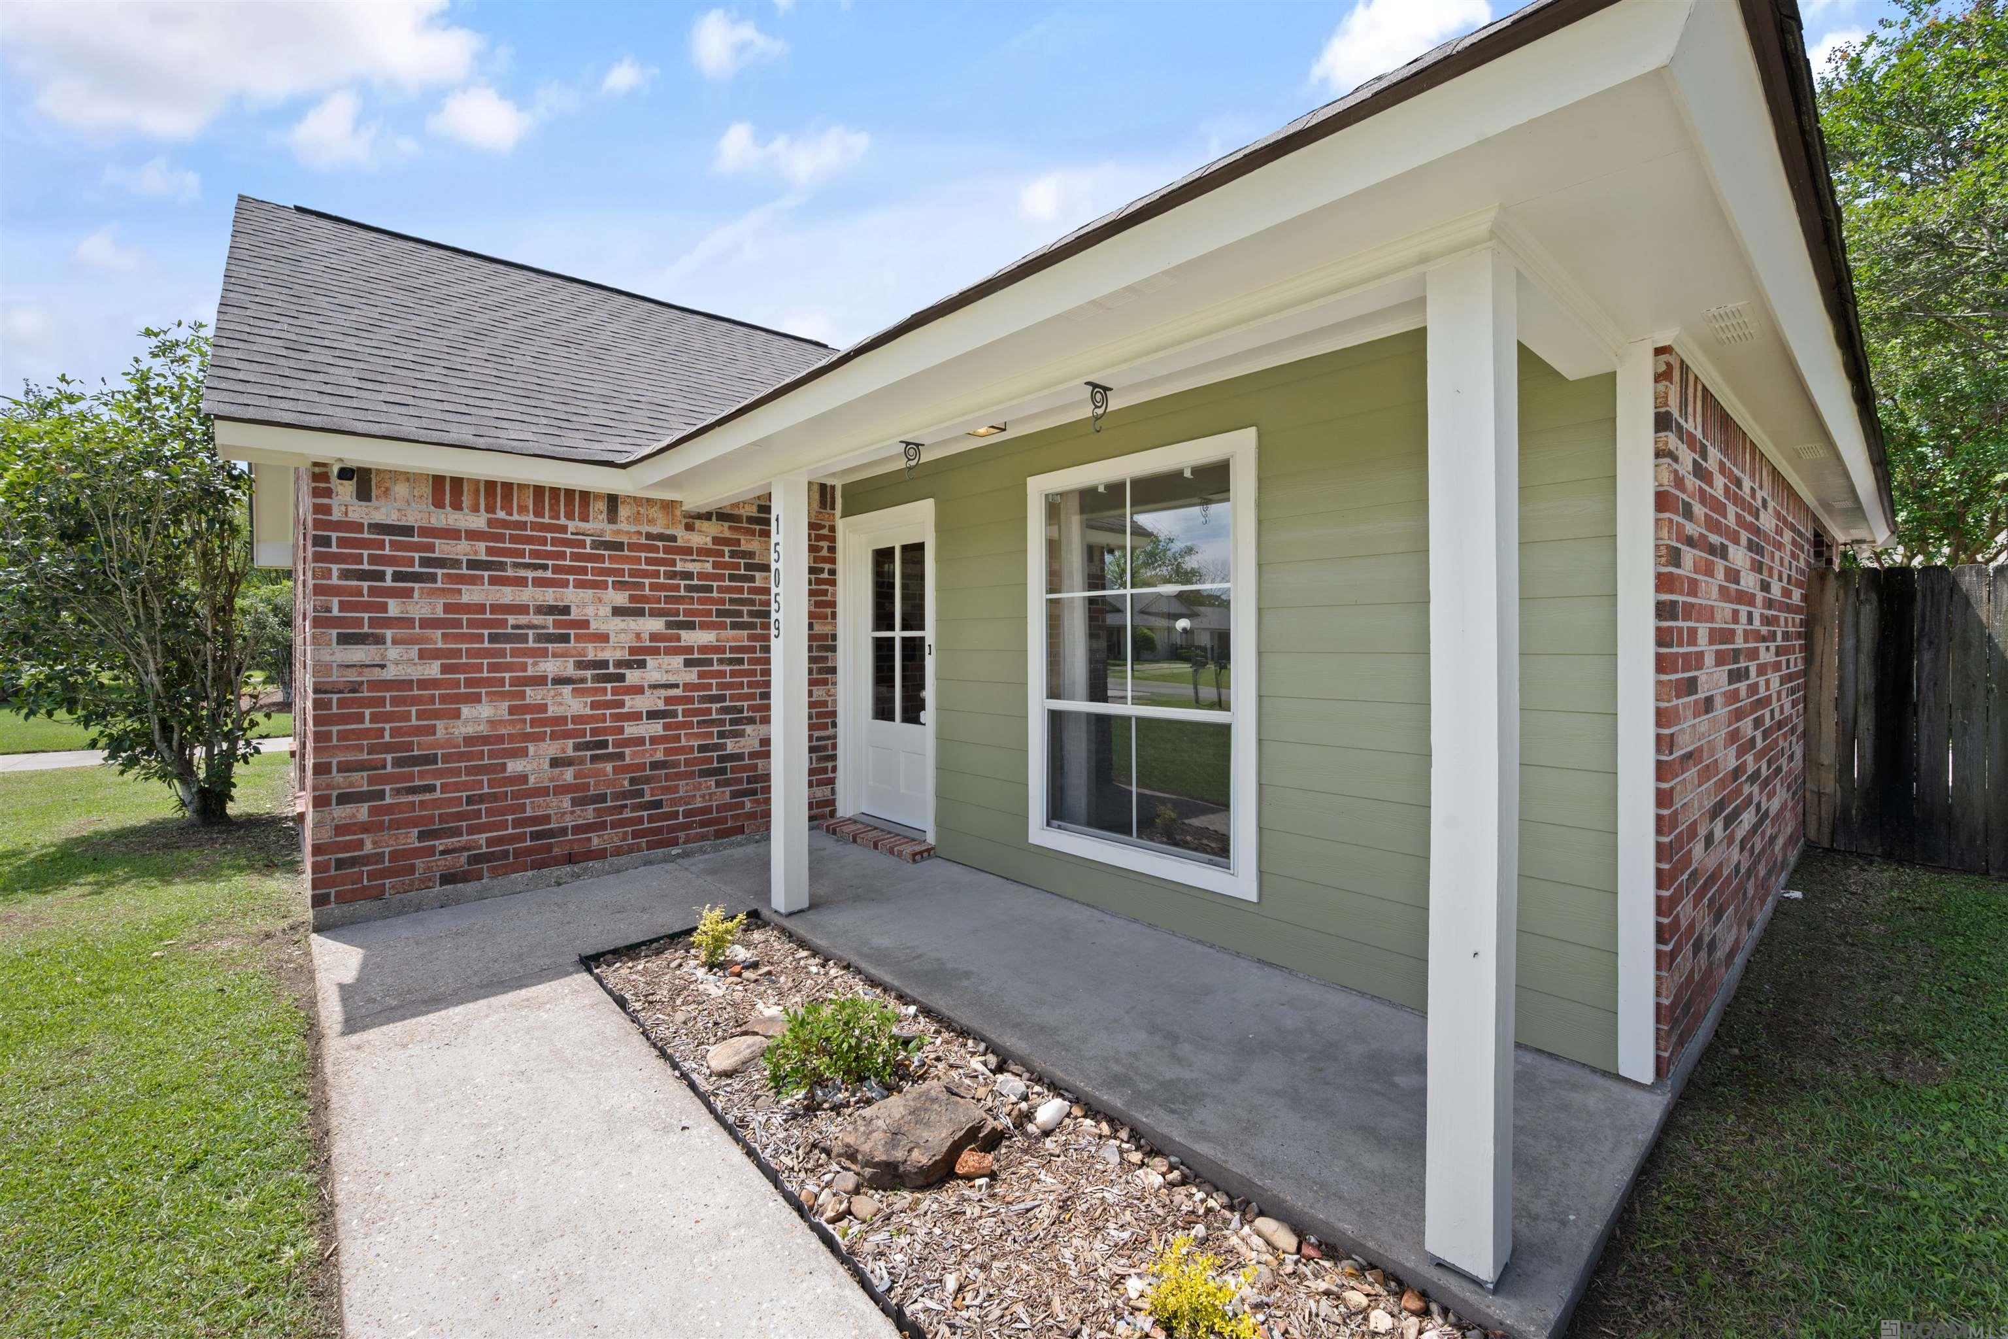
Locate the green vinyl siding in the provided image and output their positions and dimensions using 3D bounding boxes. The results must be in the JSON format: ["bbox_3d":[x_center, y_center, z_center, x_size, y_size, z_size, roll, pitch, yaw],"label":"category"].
[{"bbox_3d":[0.355,-0.040,3.960,0.050,2.430,4.390,-1,2,-43],"label":"green vinyl siding"}]

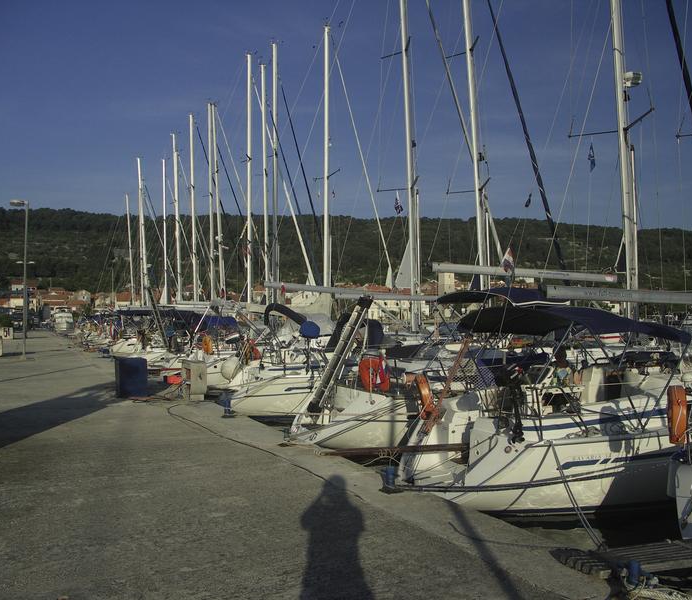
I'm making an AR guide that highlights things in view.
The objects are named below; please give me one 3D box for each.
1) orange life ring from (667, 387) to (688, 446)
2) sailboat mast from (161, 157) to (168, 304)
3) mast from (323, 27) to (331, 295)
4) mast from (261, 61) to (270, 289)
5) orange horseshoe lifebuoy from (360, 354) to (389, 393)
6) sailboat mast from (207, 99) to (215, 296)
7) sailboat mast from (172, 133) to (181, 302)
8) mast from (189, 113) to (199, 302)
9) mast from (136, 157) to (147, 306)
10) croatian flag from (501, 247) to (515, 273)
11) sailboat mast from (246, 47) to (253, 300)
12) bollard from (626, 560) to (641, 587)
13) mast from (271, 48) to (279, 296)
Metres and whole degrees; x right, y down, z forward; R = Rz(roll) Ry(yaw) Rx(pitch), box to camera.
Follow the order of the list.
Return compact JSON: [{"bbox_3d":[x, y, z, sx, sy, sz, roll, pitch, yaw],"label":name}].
[{"bbox_3d":[3.637,1.256,7.100,0.130,0.630,0.520,-1,-2,18],"label":"orange life ring"},{"bbox_3d":[-16.152,-5.063,57.780,0.220,15.420,0.180,0,-2,-22],"label":"sailboat mast"},{"bbox_3d":[-0.851,-5.242,28.798,0.200,14.130,0.170,1,-2,-22],"label":"mast"},{"bbox_3d":[-4.298,-5.597,34.474,0.210,14.160,0.170,0,-2,-27],"label":"mast"},{"bbox_3d":[0.449,1.166,10.200,0.500,0.580,0.110,0,-1,-21],"label":"orange horseshoe lifebuoy"},{"bbox_3d":[-8.722,-5.585,42.177,0.210,14.580,0.170,0,-2,-27],"label":"sailboat mast"},{"bbox_3d":[-12.966,-5.461,49.676,0.210,14.770,0.170,-1,-2,-27],"label":"sailboat mast"},{"bbox_3d":[-10.513,-5.583,44.678,0.210,14.720,0.170,-1,-2,-27],"label":"mast"},{"bbox_3d":[-19.277,-5.304,60.770,0.220,16.080,0.180,-1,-2,-22],"label":"mast"},{"bbox_3d":[2.226,-0.558,8.920,0.200,0.370,0.060,0,-2,14],"label":"croatian flag"},{"bbox_3d":[-5.095,-5.814,34.180,0.210,14.580,0.170,0,-2,-27],"label":"sailboat mast"},{"bbox_3d":[1.666,1.620,3.750,0.085,0.220,0.085,0,-2,0],"label":"bollard"},{"bbox_3d":[-3.720,-5.785,33.779,0.200,15.500,0.170,1,-2,-22],"label":"mast"}]

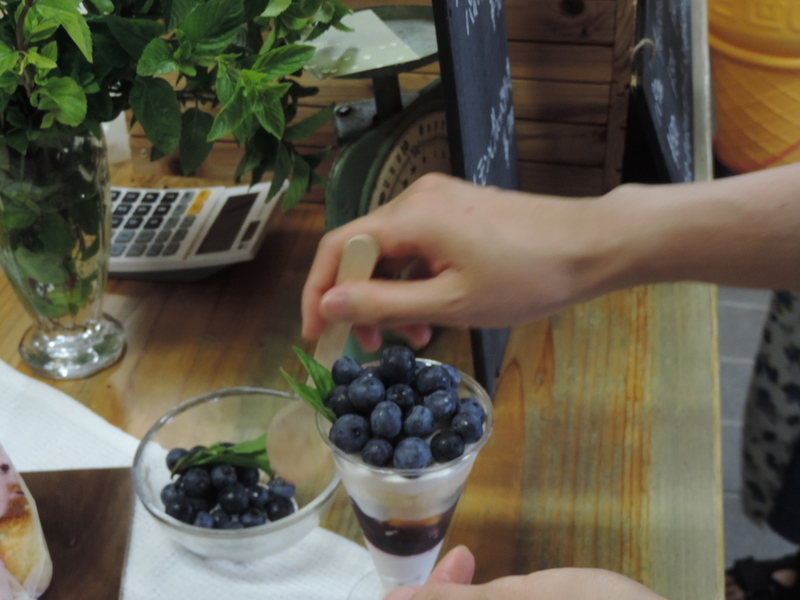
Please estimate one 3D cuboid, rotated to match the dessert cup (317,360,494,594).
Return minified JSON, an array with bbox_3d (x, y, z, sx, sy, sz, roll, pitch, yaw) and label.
[{"bbox_3d":[0.003,0.101,0.601,0.078,0.125,0.078,0,36,0],"label":"dessert cup"}]

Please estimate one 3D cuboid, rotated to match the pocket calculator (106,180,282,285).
[{"bbox_3d":[-0.166,-0.057,0.929,0.147,0.028,0.101,3,37,11],"label":"pocket calculator"}]

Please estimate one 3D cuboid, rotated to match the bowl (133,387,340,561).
[{"bbox_3d":[-0.087,0.103,0.707,0.113,0.046,0.113,0,37,0],"label":"bowl"}]

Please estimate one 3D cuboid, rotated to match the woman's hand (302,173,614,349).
[{"bbox_3d":[0.030,-0.019,0.660,0.158,0.078,0.088,-4,38,-7],"label":"woman's hand"}]

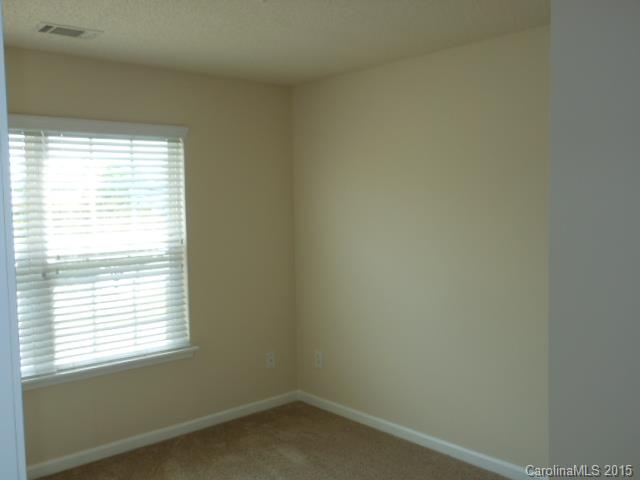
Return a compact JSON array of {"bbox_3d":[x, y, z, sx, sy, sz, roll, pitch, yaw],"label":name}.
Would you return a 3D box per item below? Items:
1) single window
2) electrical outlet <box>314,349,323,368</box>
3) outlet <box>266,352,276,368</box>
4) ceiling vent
[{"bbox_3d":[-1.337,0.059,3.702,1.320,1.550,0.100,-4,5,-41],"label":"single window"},{"bbox_3d":[-0.016,0.903,4.579,0.014,0.117,0.073,-4,5,-41],"label":"electrical outlet"},{"bbox_3d":[-0.361,0.908,4.596,0.073,0.117,0.014,-4,5,-41],"label":"outlet"},{"bbox_3d":[-1.273,-1.048,3.090,0.310,0.020,0.200,-4,5,-41],"label":"ceiling vent"}]

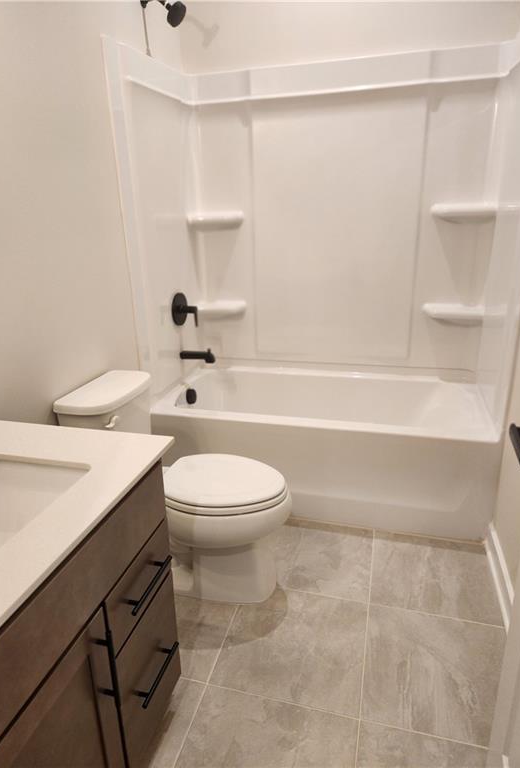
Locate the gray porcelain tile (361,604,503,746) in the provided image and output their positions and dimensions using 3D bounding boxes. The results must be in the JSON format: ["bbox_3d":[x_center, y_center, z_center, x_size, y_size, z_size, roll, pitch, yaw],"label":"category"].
[{"bbox_3d":[0.570,0.913,1.629,0.462,0.012,0.461,4,21,14],"label":"gray porcelain tile"}]

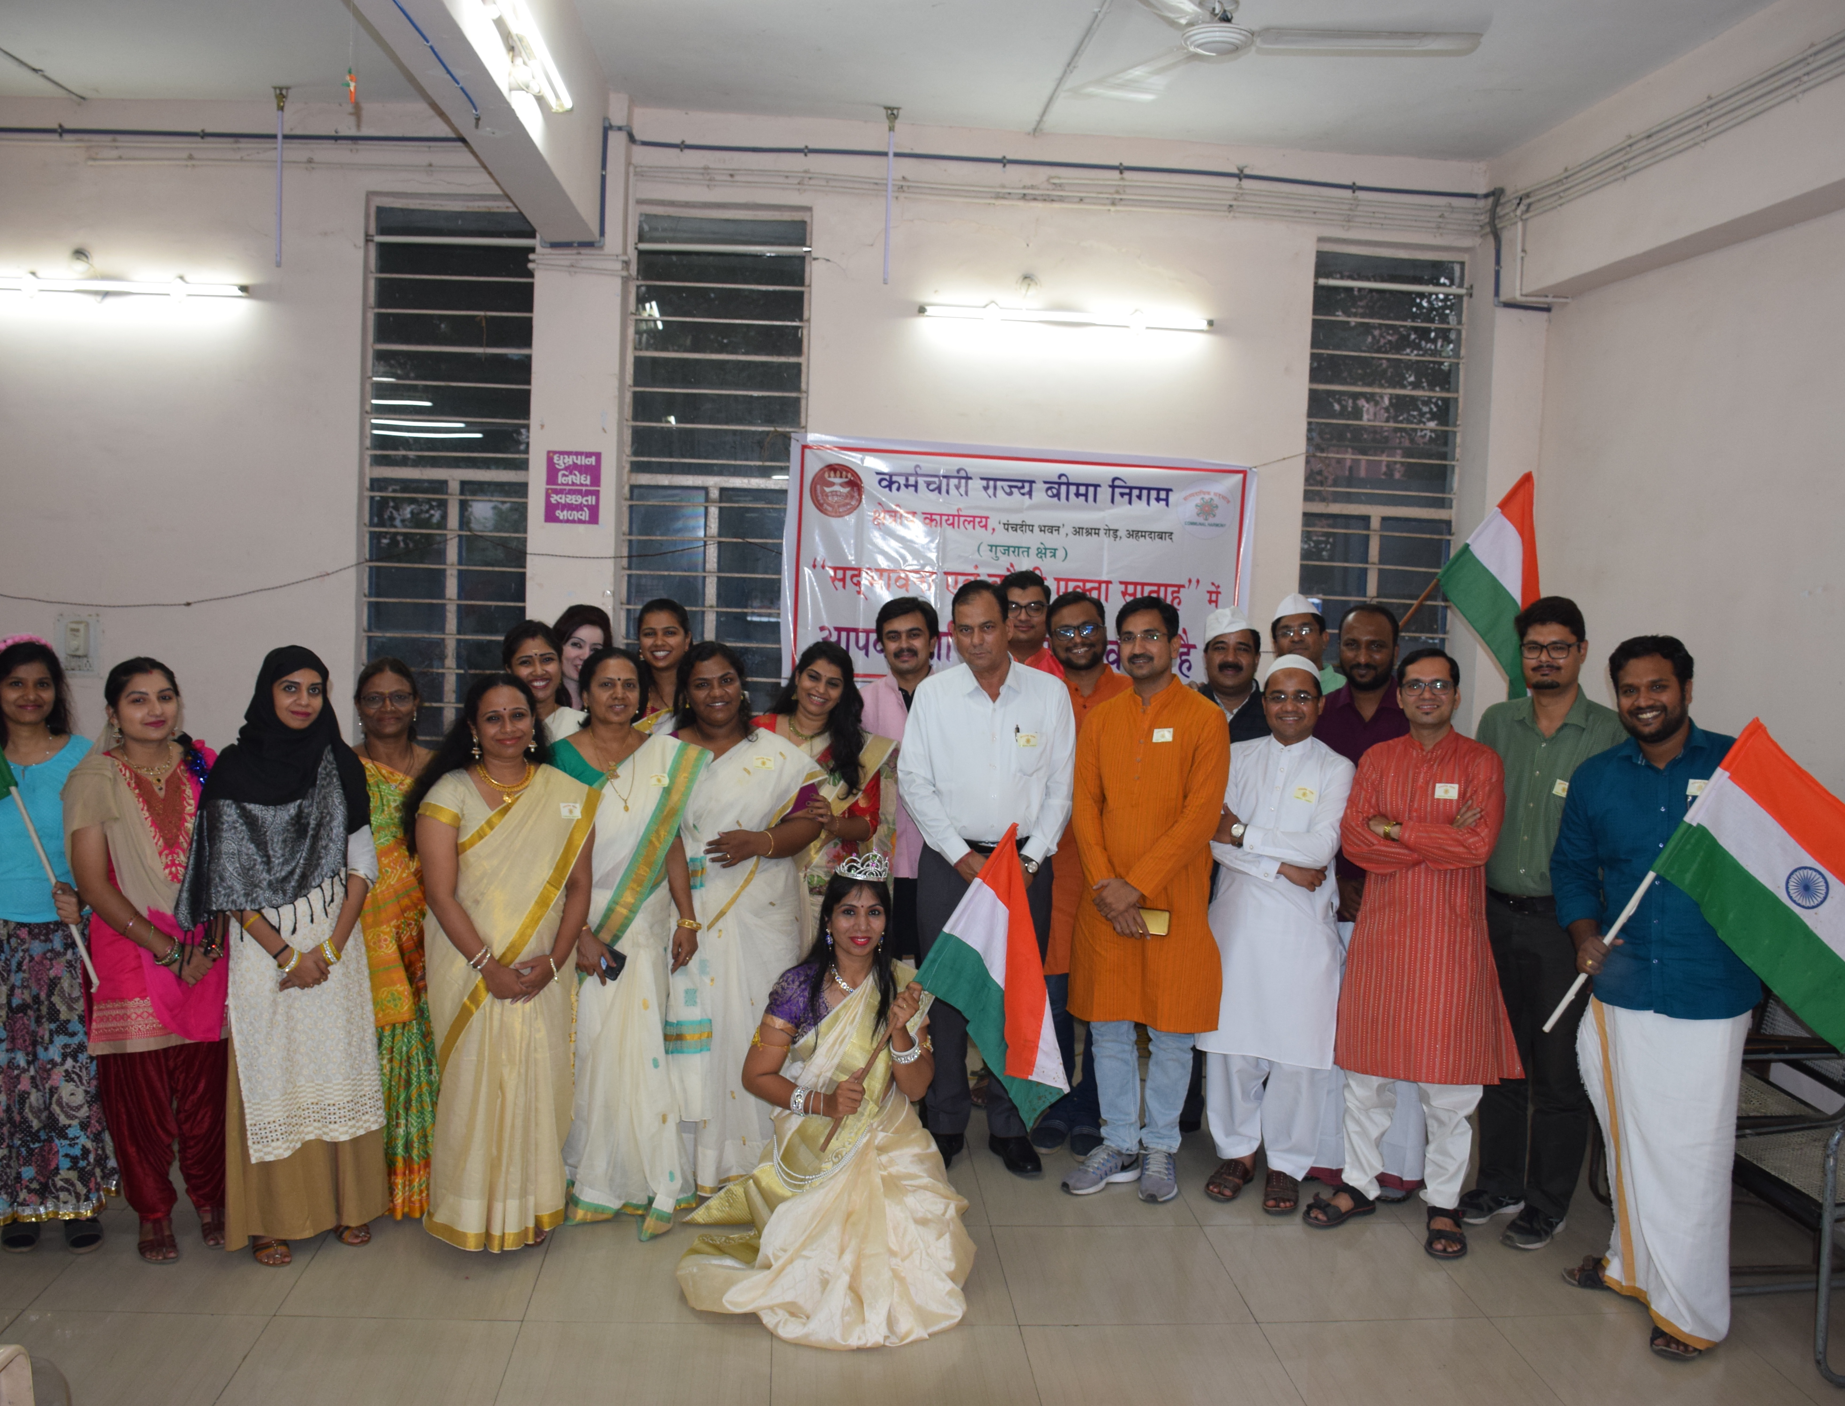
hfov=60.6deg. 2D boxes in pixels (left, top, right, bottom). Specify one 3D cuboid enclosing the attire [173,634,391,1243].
[{"bbox_3d":[-1.671,0.639,4.120,0.520,1.540,0.360,1,5,-16],"label":"attire"}]

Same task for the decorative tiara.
[{"bbox_3d":[-0.151,0.413,3.980,0.140,0.075,0.095,6,6,-13],"label":"decorative tiara"}]

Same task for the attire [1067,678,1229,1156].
[{"bbox_3d":[0.662,0.637,4.636,0.485,1.426,0.360,3,5,12],"label":"attire"}]

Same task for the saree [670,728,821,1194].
[{"bbox_3d":[-0.514,0.735,4.606,0.458,1.327,0.450,2,5,-5],"label":"saree"}]

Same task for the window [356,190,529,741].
[{"bbox_3d":[-1.962,-0.869,6.500,0.700,2.380,0.120,2,5,-5],"label":"window"}]

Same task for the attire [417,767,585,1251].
[{"bbox_3d":[-1.136,0.794,4.266,0.450,1.290,0.330,0,5,-19],"label":"attire"}]

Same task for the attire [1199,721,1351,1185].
[{"bbox_3d":[1.027,0.742,4.574,0.467,1.313,0.400,3,5,17],"label":"attire"}]

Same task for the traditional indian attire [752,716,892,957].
[{"bbox_3d":[-0.312,0.716,4.874,0.460,1.390,0.340,3,5,7],"label":"traditional indian attire"}]

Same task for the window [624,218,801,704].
[{"bbox_3d":[-0.851,-0.868,6.460,0.740,2.280,0.090,2,5,-4],"label":"window"}]

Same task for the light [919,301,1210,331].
[{"bbox_3d":[0.602,-1.579,6.493,1.240,0.075,0.080,2,5,-5],"label":"light"}]

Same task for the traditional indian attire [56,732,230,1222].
[{"bbox_3d":[-2.014,0.713,4.124,0.450,1.300,0.330,-1,6,-30],"label":"traditional indian attire"}]

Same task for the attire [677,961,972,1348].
[{"bbox_3d":[-0.235,1.060,3.960,0.748,0.812,0.720,2,5,-6],"label":"attire"}]

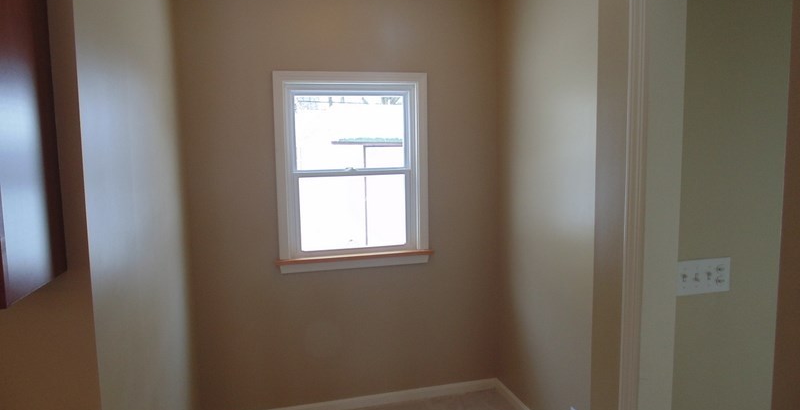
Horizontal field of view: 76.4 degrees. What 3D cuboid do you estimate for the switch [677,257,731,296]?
[{"bbox_3d":[0.978,0.231,1.631,0.208,0.114,0.010,-3,6,-15],"label":"switch"}]

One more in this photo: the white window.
[{"bbox_3d":[-0.263,-0.195,3.019,0.930,1.150,0.070,-3,6,-15],"label":"white window"}]

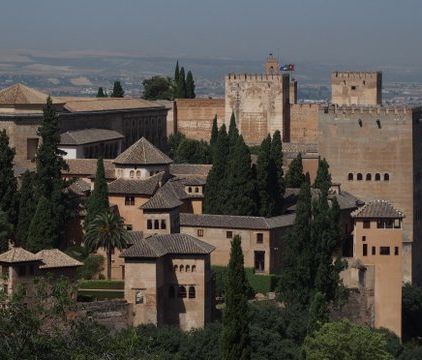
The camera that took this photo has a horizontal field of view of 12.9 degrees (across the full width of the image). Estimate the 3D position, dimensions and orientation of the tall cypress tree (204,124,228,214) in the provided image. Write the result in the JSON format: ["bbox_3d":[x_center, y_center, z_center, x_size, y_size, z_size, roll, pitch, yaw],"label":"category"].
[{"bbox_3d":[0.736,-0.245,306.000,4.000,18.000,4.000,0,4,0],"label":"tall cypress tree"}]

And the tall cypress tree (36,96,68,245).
[{"bbox_3d":[-22.861,-1.073,270.806,4.900,22.000,4.900,0,4,0],"label":"tall cypress tree"}]

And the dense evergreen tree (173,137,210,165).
[{"bbox_3d":[-4.299,-5.904,435.275,8.830,7.500,8.830,0,4,0],"label":"dense evergreen tree"}]

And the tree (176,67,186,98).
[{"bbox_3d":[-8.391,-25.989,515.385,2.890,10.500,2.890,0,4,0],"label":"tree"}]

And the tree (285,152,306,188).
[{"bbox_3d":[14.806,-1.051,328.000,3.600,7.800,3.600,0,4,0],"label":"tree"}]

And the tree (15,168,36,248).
[{"bbox_3d":[-26.259,4.539,265.432,3.260,11.800,3.260,0,4,0],"label":"tree"}]

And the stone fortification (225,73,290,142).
[{"bbox_3d":[12.494,-19.346,503.000,15.500,19.300,10.500,1,4,12],"label":"stone fortification"}]

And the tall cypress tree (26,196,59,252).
[{"bbox_3d":[-22.998,6.242,254.000,4.300,8.200,4.300,0,4,0],"label":"tall cypress tree"}]

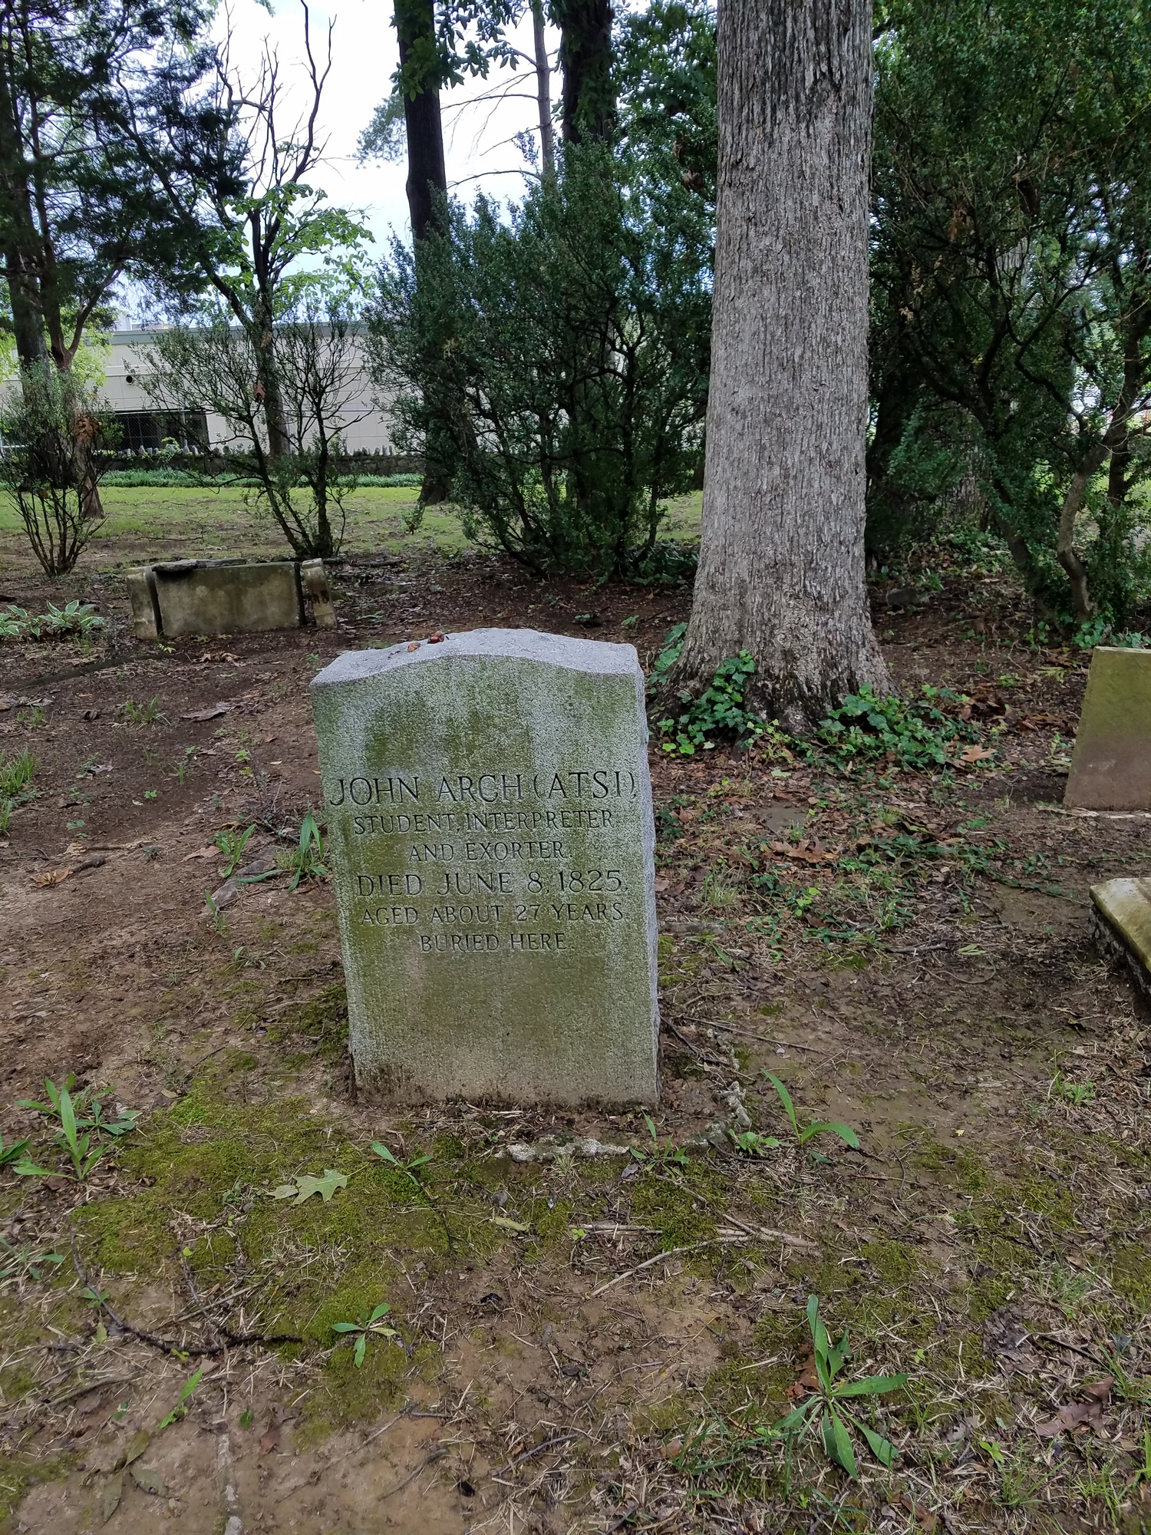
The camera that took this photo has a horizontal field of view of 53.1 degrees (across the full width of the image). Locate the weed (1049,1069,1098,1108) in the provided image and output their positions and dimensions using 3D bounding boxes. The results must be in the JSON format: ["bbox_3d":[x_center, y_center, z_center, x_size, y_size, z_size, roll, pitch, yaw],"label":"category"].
[{"bbox_3d":[1.136,0.726,2.628,0.097,0.052,0.088,-1,16,0],"label":"weed"}]

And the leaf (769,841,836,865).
[{"bbox_3d":[0.746,0.280,3.805,0.210,0.040,0.120,0,17,0],"label":"leaf"}]

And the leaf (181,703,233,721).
[{"bbox_3d":[-2.063,-0.317,6.381,0.270,0.045,0.160,-14,21,-38],"label":"leaf"}]

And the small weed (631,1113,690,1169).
[{"bbox_3d":[0.166,0.733,2.264,0.113,0.075,0.075,0,17,0],"label":"small weed"}]

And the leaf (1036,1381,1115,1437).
[{"bbox_3d":[0.728,0.933,1.685,0.120,0.030,0.070,-7,18,-21],"label":"leaf"}]

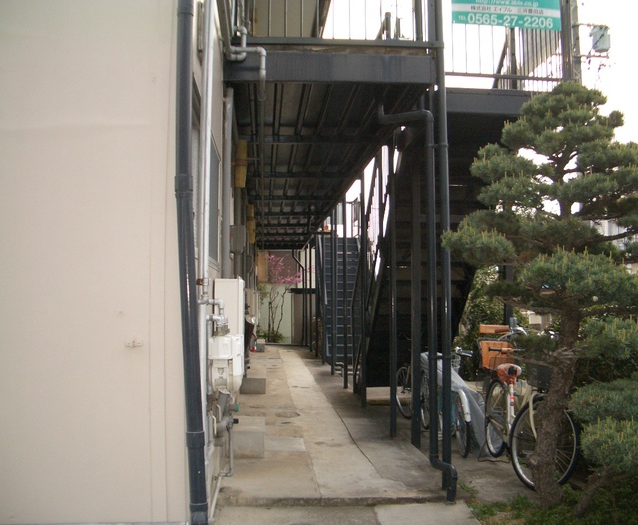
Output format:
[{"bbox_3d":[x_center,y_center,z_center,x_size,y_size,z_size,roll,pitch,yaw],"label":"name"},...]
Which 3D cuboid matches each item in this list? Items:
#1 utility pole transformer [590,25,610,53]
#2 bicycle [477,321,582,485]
[{"bbox_3d":[8.948,-7.105,22.500,0.550,0.830,0.500,-2,-3,21],"label":"utility pole transformer"},{"bbox_3d":[1.591,1.078,5.547,0.560,1.110,1.780,0,-3,-2],"label":"bicycle"}]

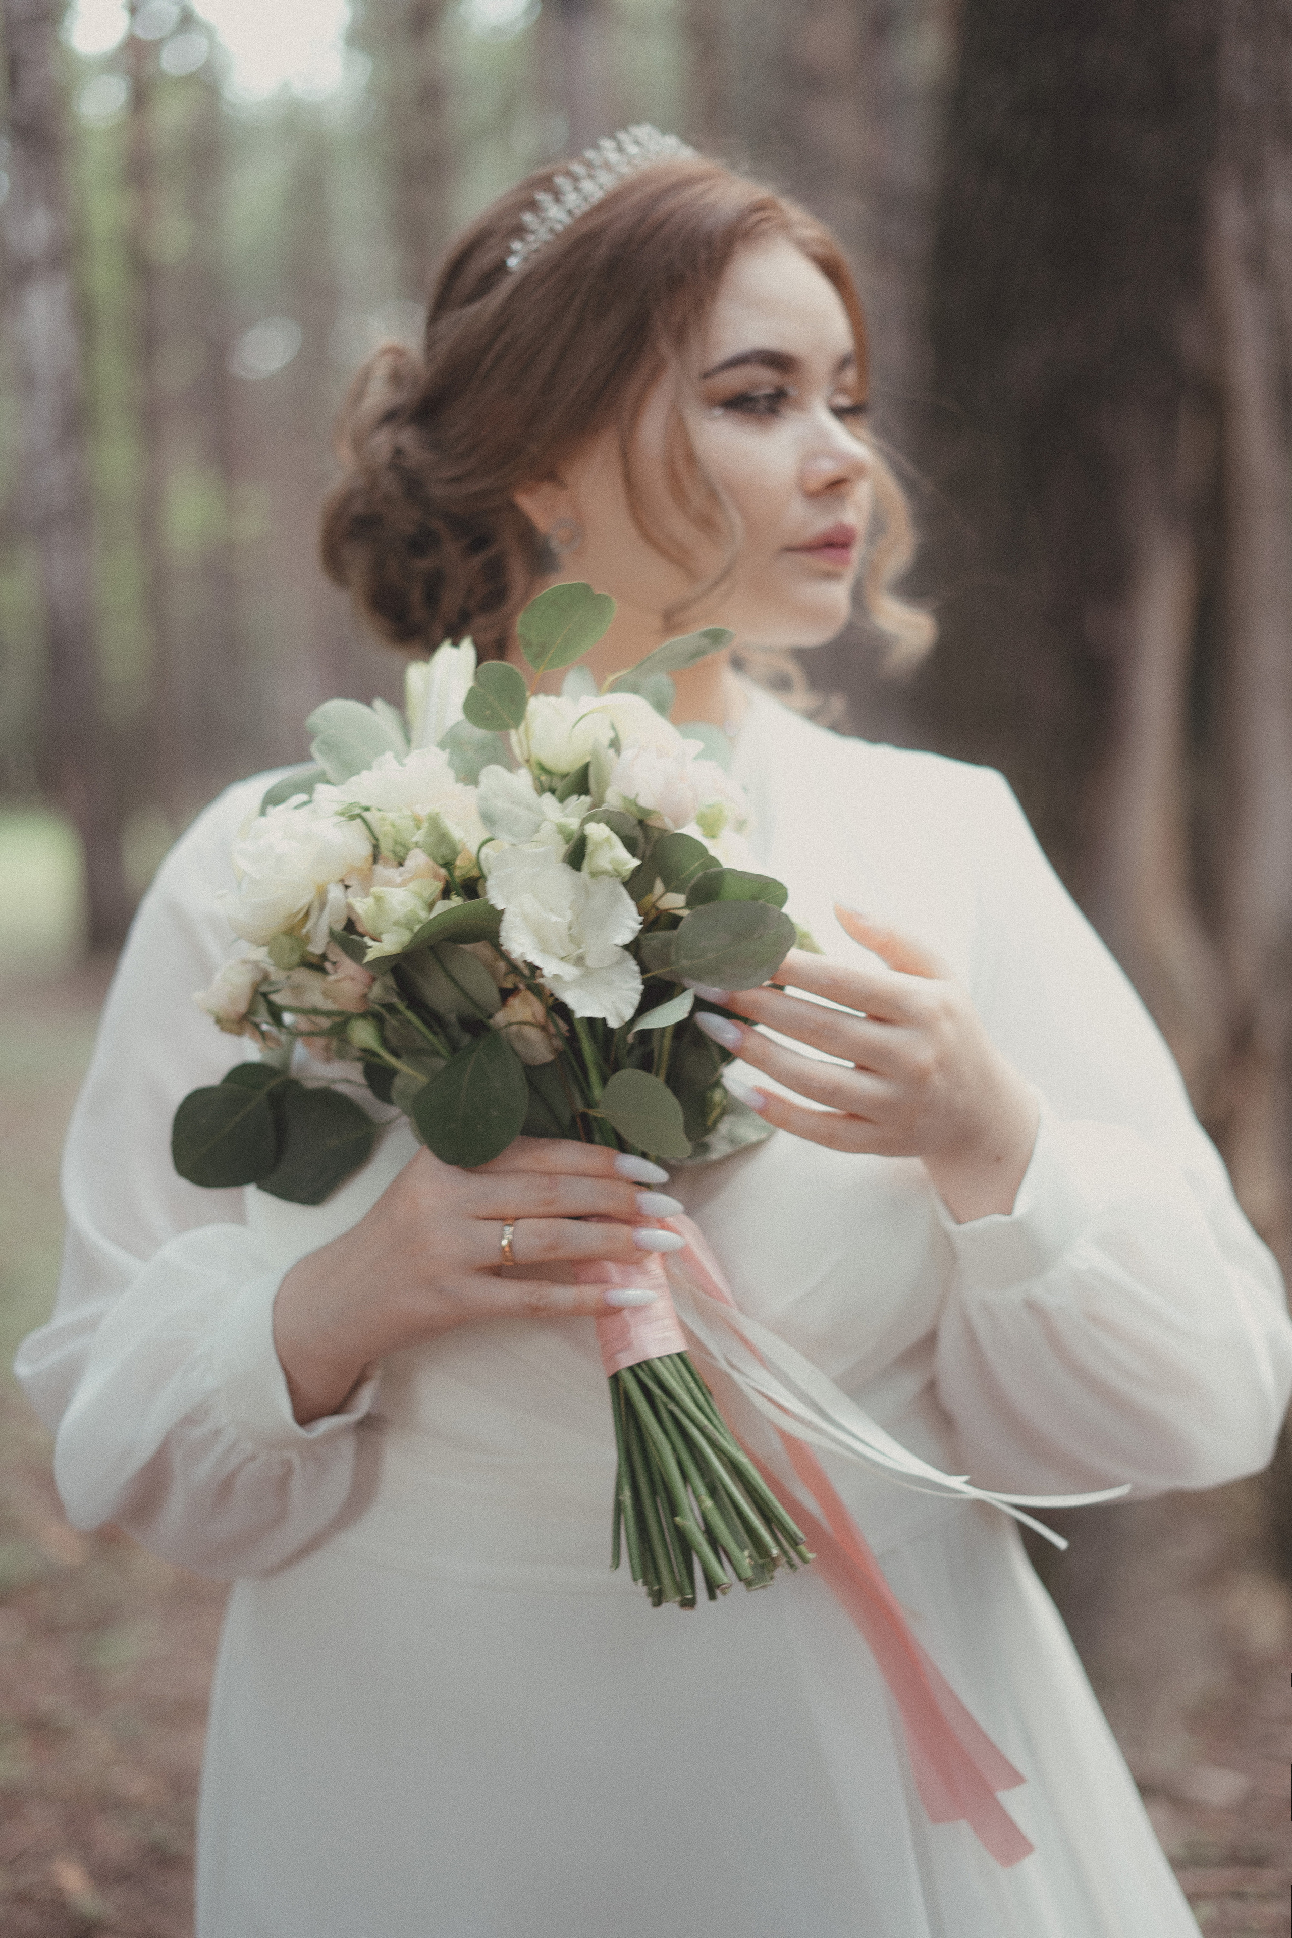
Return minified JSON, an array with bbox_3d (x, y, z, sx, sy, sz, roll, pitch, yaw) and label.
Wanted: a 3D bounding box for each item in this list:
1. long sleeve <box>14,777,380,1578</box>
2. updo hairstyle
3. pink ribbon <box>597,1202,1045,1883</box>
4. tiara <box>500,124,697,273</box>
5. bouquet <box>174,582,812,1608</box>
[{"bbox_3d":[-0.206,0.096,1.260,0.180,0.375,0.240,-1,4,-6],"label":"long sleeve"},{"bbox_3d":[-0.010,-0.265,1.310,0.270,0.250,0.200,2,5,37],"label":"updo hairstyle"},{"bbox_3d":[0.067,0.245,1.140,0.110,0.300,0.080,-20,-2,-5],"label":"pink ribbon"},{"bbox_3d":[-0.010,-0.362,1.285,0.070,0.080,0.145,0,2,37],"label":"tiara"},{"bbox_3d":[-0.051,0.065,1.130,0.275,0.420,0.240,-16,-3,3],"label":"bouquet"}]

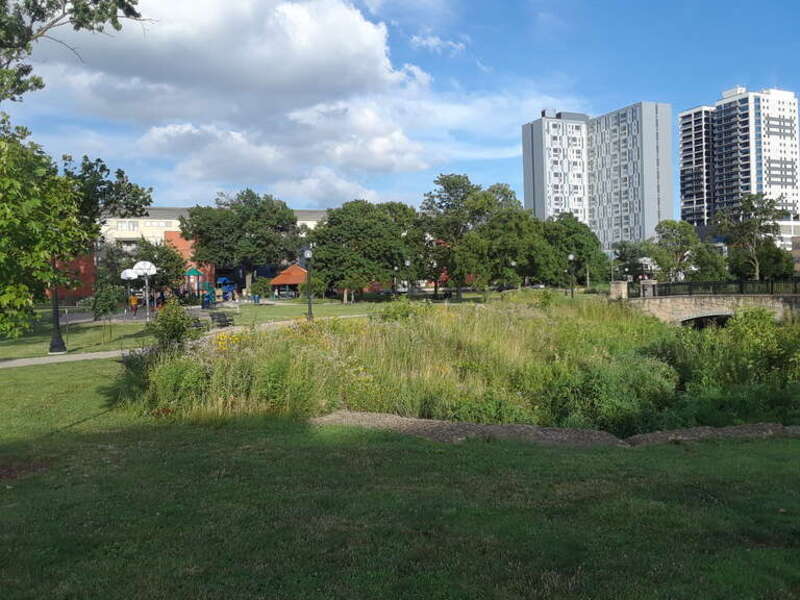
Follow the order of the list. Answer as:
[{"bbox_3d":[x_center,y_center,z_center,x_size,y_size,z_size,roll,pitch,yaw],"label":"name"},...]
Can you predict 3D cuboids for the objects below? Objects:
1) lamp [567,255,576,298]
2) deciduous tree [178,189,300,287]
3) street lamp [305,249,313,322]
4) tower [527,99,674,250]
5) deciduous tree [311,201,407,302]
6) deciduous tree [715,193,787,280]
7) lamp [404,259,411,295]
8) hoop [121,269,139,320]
[{"bbox_3d":[14.100,-1.825,57.000,0.450,3.850,0.450,-2,1,0],"label":"lamp"},{"bbox_3d":[-23.466,-7.664,102.000,16.500,15.600,15.000,-2,1,0],"label":"deciduous tree"},{"bbox_3d":[-5.053,-0.799,38.500,0.430,3.850,0.430,-2,1,0],"label":"street lamp"},{"bbox_3d":[90.761,-46.501,317.000,43.000,79.000,49.000,-2,1,-20],"label":"tower"},{"bbox_3d":[-4.536,-4.926,74.000,10.200,10.650,9.800,-2,1,0],"label":"deciduous tree"},{"bbox_3d":[43.664,-6.991,86.000,8.800,11.400,8.500,-2,1,0],"label":"deciduous tree"},{"bbox_3d":[0.727,-1.557,63.000,0.440,3.850,0.440,-2,1,0],"label":"lamp"},{"bbox_3d":[-22.293,-0.608,57.200,1.400,3.680,1.600,-2,1,-21],"label":"hoop"}]

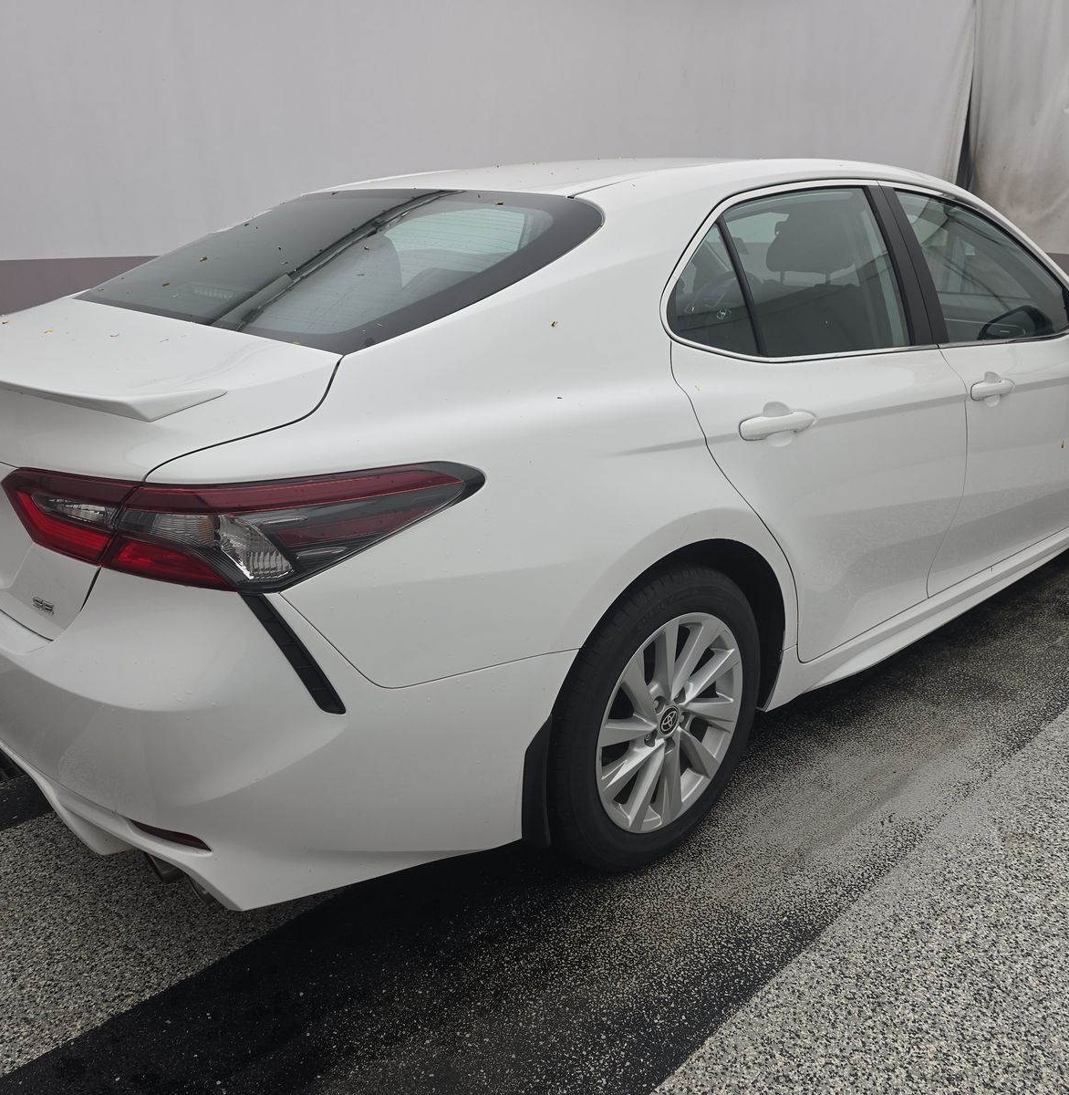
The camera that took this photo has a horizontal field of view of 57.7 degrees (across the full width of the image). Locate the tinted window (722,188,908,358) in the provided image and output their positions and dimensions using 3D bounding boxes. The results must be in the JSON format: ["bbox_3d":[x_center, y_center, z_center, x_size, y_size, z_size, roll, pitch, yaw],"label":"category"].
[{"bbox_3d":[0.659,-0.632,2.215,0.635,0.400,0.050,-17,4,-40],"label":"tinted window"}]

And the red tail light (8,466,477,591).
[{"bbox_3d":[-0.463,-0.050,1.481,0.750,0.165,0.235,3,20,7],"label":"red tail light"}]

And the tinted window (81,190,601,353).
[{"bbox_3d":[-0.489,-0.659,2.158,0.760,0.095,1.250,-37,37,-29],"label":"tinted window"}]

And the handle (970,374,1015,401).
[{"bbox_3d":[1.219,-0.416,2.579,0.255,0.055,0.050,-17,26,-40],"label":"handle"}]

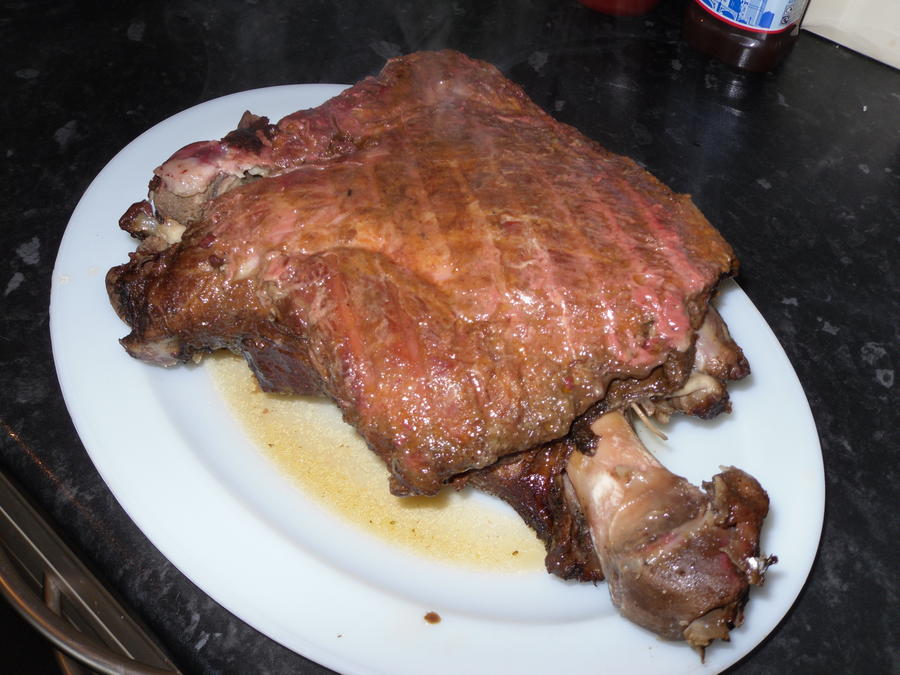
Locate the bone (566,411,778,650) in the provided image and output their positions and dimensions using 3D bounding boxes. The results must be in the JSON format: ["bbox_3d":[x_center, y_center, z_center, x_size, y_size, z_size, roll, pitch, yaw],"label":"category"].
[{"bbox_3d":[0.081,0.062,0.340,0.070,0.048,0.101,-16,52,-13],"label":"bone"}]

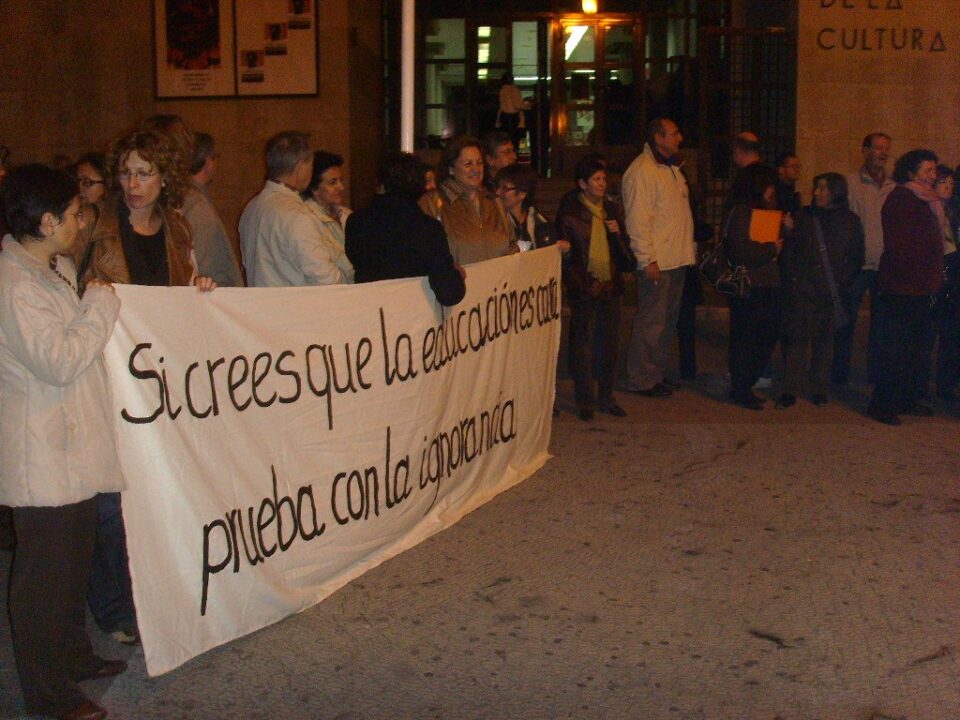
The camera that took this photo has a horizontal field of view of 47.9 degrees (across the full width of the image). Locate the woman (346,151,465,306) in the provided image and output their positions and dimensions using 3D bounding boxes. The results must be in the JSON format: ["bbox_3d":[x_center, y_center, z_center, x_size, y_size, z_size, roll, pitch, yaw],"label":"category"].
[{"bbox_3d":[-0.345,-0.090,4.851,0.520,1.655,0.420,-2,10,-11],"label":"woman"}]

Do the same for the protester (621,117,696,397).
[{"bbox_3d":[1.245,-0.740,7.586,0.420,1.850,0.540,5,11,25],"label":"protester"}]

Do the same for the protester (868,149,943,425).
[{"bbox_3d":[2.709,-0.483,6.869,0.420,1.640,0.500,4,11,23],"label":"protester"}]

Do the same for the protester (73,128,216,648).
[{"bbox_3d":[-1.064,0.115,3.567,0.500,1.684,0.360,-4,11,-25],"label":"protester"}]

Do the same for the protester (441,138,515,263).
[{"bbox_3d":[-0.024,-0.309,5.681,0.500,1.685,0.360,-5,11,-26],"label":"protester"}]

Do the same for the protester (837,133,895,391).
[{"bbox_3d":[2.817,-0.729,7.841,0.500,1.760,0.340,-4,11,-24],"label":"protester"}]

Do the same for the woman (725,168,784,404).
[{"bbox_3d":[1.803,-0.478,7.063,0.380,1.596,0.470,6,11,30],"label":"woman"}]

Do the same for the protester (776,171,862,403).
[{"bbox_3d":[2.313,-0.480,7.327,0.520,1.530,0.380,8,13,38],"label":"protester"}]

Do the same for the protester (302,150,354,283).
[{"bbox_3d":[-0.719,-0.131,5.094,0.340,1.655,0.480,7,12,36],"label":"protester"}]

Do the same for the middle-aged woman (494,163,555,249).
[{"bbox_3d":[0.236,-0.258,5.952,0.480,1.615,0.340,-2,10,-14],"label":"middle-aged woman"}]

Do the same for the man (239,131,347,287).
[{"bbox_3d":[-0.793,-0.091,4.552,0.400,1.690,0.540,-9,14,-43],"label":"man"}]

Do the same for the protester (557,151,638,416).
[{"bbox_3d":[0.757,-0.487,6.970,0.500,1.620,0.380,-5,11,-26],"label":"protester"}]

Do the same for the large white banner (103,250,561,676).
[{"bbox_3d":[-0.316,0.168,4.511,0.180,1.202,3.060,5,11,28],"label":"large white banner"}]

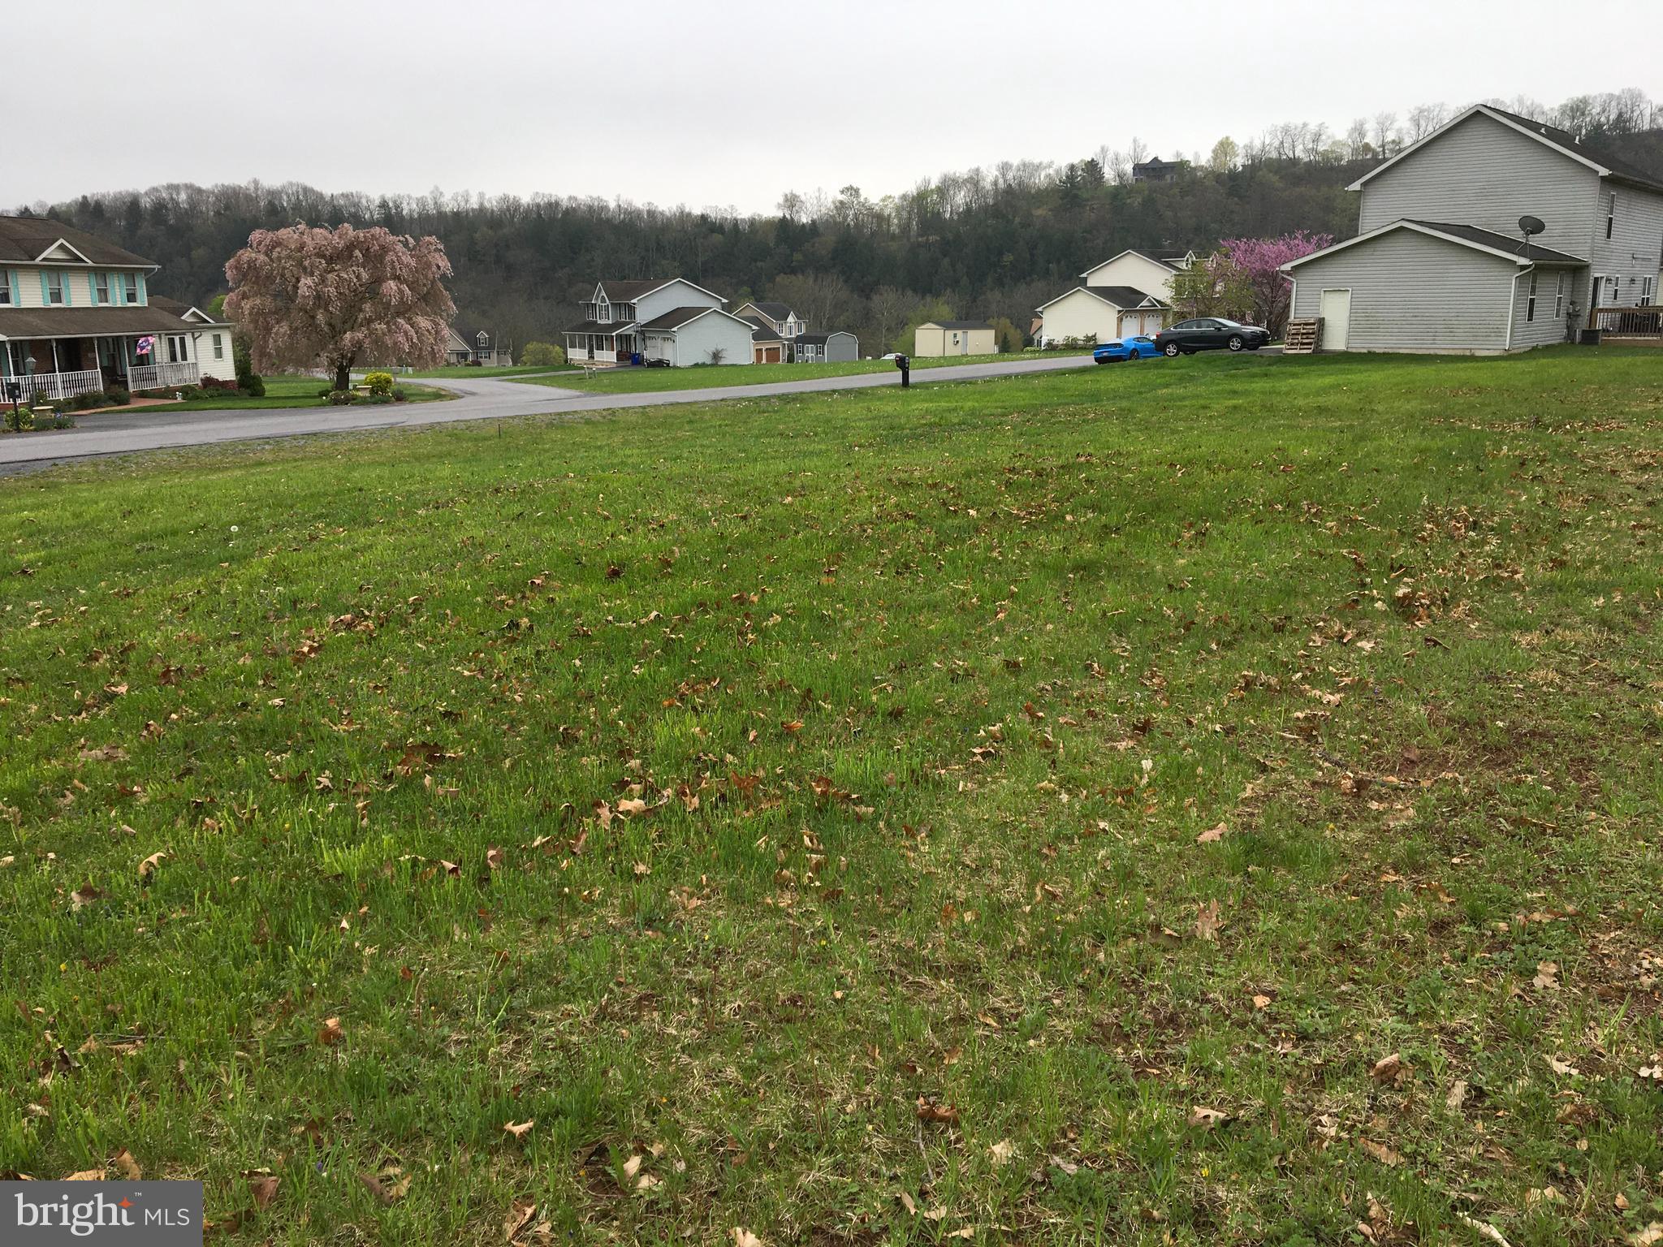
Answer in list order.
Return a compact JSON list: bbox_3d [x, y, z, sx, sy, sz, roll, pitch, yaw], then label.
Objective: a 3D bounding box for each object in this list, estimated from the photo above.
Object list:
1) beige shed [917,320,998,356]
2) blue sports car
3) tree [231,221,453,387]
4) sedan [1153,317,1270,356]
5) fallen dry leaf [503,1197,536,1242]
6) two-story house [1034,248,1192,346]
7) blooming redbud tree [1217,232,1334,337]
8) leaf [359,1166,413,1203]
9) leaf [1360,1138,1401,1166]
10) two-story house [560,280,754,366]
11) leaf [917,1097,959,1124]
[{"bbox_3d":[12.125,-27.708,135.585,7.100,3.100,3.700,-12,17,-41],"label":"beige shed"},{"bbox_3d":[15.096,-13.849,70.377,1.920,1.340,4.780,9,16,37],"label":"blue sports car"},{"bbox_3d":[-20.849,-13.465,59.534,9.200,6.947,9.000,-5,14,-18],"label":"tree"},{"bbox_3d":[15.380,-11.639,56.343,4.650,1.460,1.820,3,13,39],"label":"sedan"},{"bbox_3d":[-0.557,1.067,2.491,0.050,0.025,0.100,0,12,14],"label":"fallen dry leaf"},{"bbox_3d":[25.246,-26.445,113.315,9.196,7.583,17.749,11,17,41],"label":"two-story house"},{"bbox_3d":[22.877,-17.273,71.466,6.100,5.436,6.000,3,14,17],"label":"blooming redbud tree"},{"bbox_3d":[-0.839,1.055,2.615,0.090,0.030,0.075,-6,12,-16],"label":"leaf"},{"bbox_3d":[1.014,0.975,2.571,0.050,0.025,0.100,-12,15,-39],"label":"leaf"},{"bbox_3d":[-15.438,-27.009,124.396,10.782,7.314,18.432,-9,15,-31],"label":"two-story house"},{"bbox_3d":[0.211,0.971,2.773,0.085,0.030,0.060,-2,12,4],"label":"leaf"}]

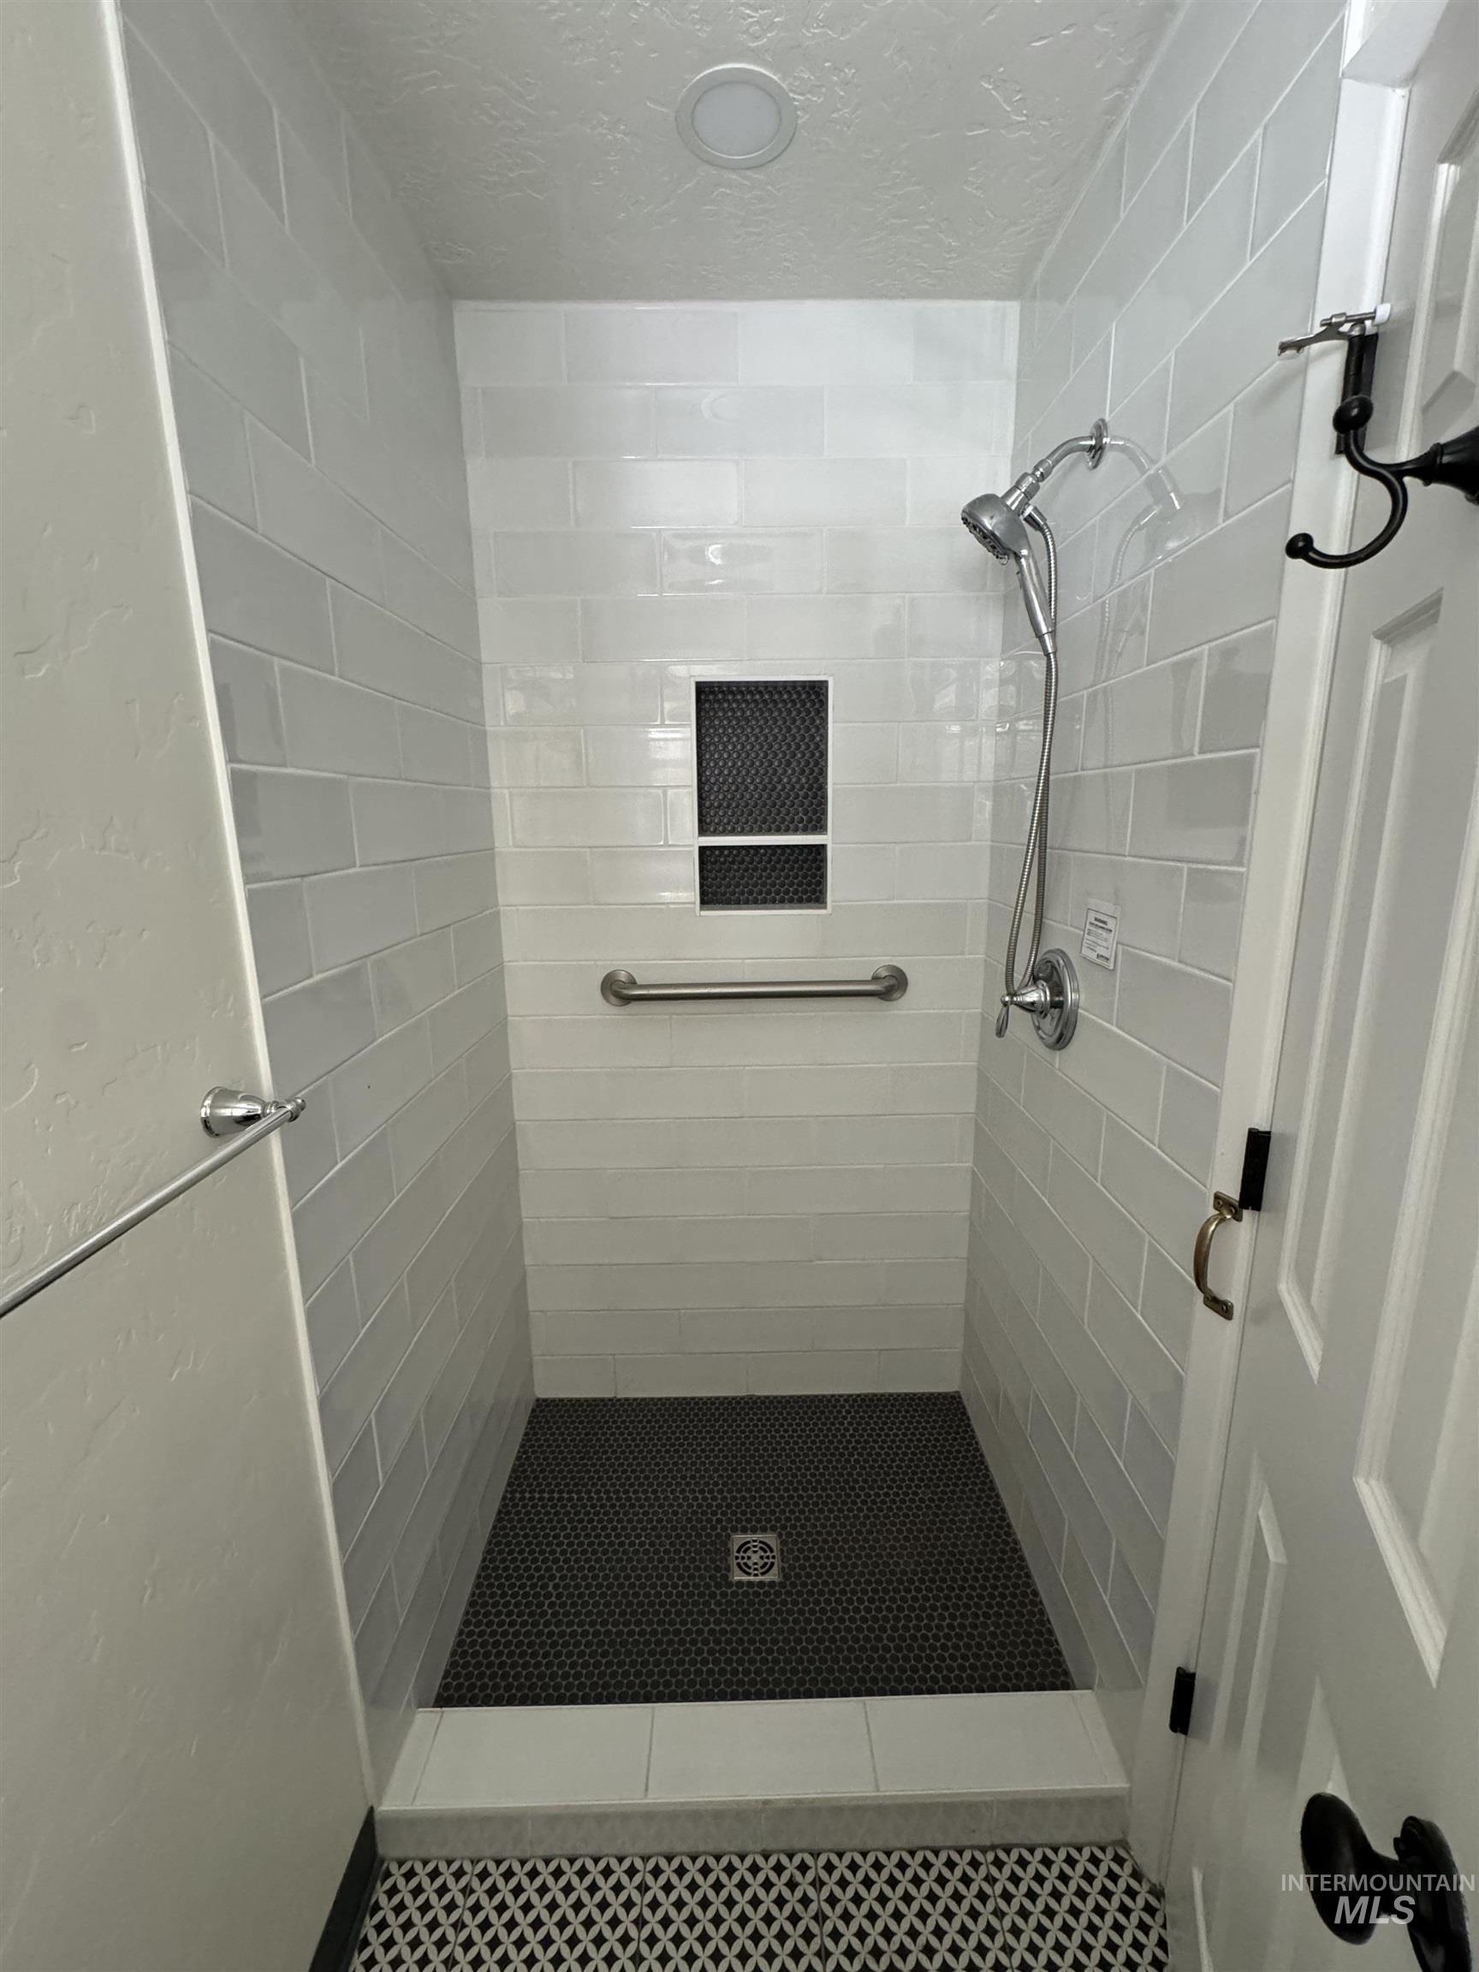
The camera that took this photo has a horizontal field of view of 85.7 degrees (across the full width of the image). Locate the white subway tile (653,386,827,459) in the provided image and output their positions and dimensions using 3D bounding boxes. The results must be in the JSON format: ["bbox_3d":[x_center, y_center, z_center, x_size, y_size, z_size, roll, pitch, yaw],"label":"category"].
[{"bbox_3d":[0.003,-1.097,1.556,0.329,0.122,0.010,-1,12,-1],"label":"white subway tile"}]

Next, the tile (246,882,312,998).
[{"bbox_3d":[-0.526,-0.058,0.914,0.010,0.122,0.111,-1,12,0],"label":"tile"}]

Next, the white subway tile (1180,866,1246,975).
[{"bbox_3d":[0.558,-0.076,0.941,0.010,0.122,0.113,-1,12,0],"label":"white subway tile"}]

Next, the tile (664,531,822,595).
[{"bbox_3d":[0.007,-0.853,1.608,0.329,0.122,0.010,-1,12,-1],"label":"tile"}]

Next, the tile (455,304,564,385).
[{"bbox_3d":[-0.431,-1.213,1.518,0.203,0.132,0.010,-1,12,0],"label":"tile"}]

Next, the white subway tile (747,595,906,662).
[{"bbox_3d":[0.177,-0.727,1.623,0.322,0.122,0.010,-1,12,0],"label":"white subway tile"}]

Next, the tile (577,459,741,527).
[{"bbox_3d":[-0.164,-0.976,1.584,0.329,0.122,0.010,-1,12,0],"label":"tile"}]

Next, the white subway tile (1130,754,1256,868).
[{"bbox_3d":[0.557,-0.215,0.991,0.010,0.122,0.265,-1,12,0],"label":"white subway tile"}]

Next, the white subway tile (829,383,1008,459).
[{"bbox_3d":[0.348,-1.105,1.563,0.357,0.122,0.010,-1,12,0],"label":"white subway tile"}]

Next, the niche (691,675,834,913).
[{"bbox_3d":[0.051,-0.405,1.732,0.290,0.489,0.090,-1,12,0],"label":"niche"}]

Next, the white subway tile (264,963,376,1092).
[{"bbox_3d":[-0.529,0.044,1.016,0.010,0.122,0.256,-1,12,0],"label":"white subway tile"}]

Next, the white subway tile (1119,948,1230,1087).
[{"bbox_3d":[0.552,0.033,1.027,0.010,0.122,0.263,-1,12,0],"label":"white subway tile"}]

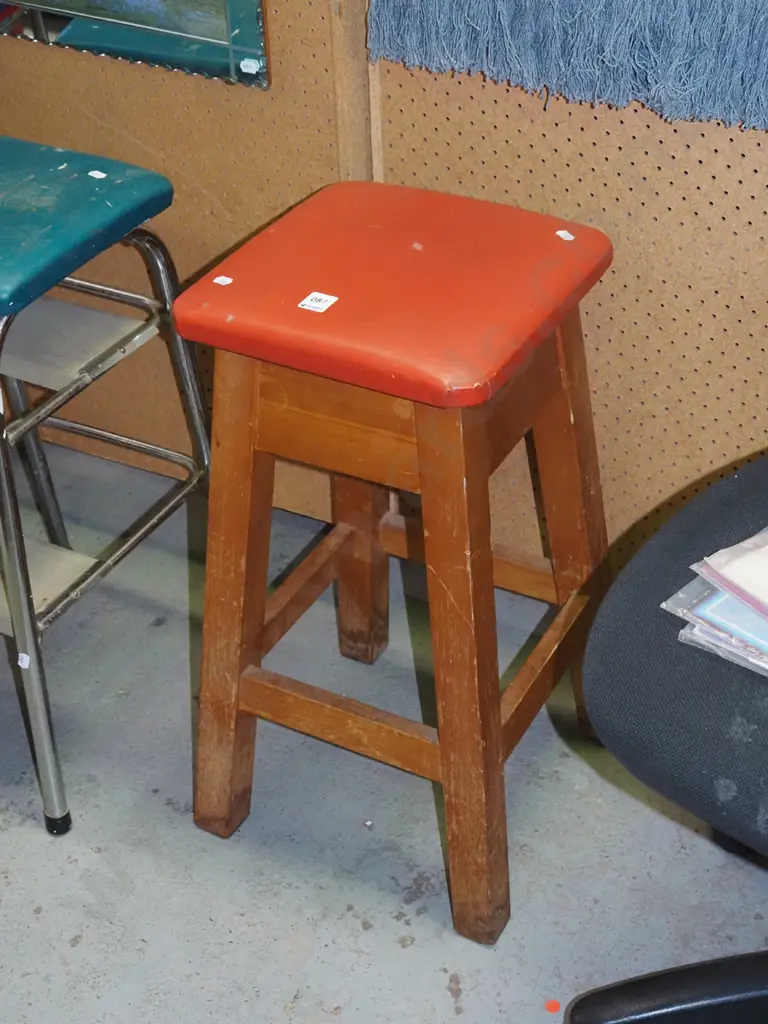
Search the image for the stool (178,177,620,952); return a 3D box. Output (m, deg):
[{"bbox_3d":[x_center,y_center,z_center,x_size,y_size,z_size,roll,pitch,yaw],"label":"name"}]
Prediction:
[{"bbox_3d":[0.024,0.033,1.496,0.352,0.623,0.346,16,40,24],"label":"stool"}]

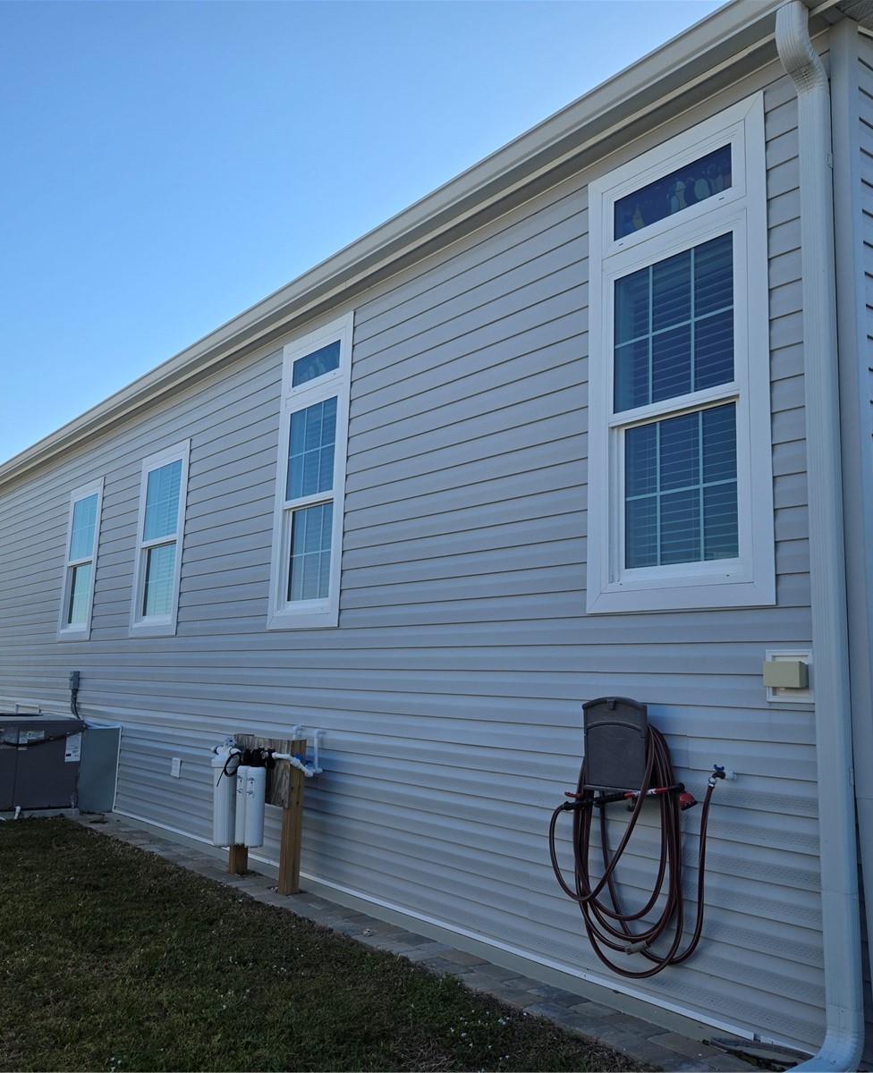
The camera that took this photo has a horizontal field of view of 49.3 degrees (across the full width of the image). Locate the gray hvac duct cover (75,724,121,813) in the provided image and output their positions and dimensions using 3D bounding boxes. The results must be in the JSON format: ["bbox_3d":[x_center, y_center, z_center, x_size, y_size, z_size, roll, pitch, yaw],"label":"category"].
[{"bbox_3d":[-3.311,2.155,8.968,0.304,0.771,0.848,8,-11,-37],"label":"gray hvac duct cover"}]

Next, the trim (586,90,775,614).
[{"bbox_3d":[1.022,-0.728,4.125,0.090,2.106,0.950,8,-11,-37],"label":"trim"}]

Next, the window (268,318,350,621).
[{"bbox_3d":[-0.861,-0.405,6.524,0.090,2.090,0.947,8,-11,-37],"label":"window"}]

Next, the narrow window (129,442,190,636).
[{"bbox_3d":[-2.481,0.058,8.554,0.090,1.699,1.101,8,-11,-37],"label":"narrow window"}]

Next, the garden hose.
[{"bbox_3d":[0.788,1.211,3.856,0.224,1.091,0.797,8,-11,-37],"label":"garden hose"}]

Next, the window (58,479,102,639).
[{"bbox_3d":[-3.831,0.292,10.274,0.090,1.683,1.088,8,-11,-37],"label":"window"}]

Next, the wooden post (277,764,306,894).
[{"bbox_3d":[-0.906,1.792,6.039,0.090,0.890,0.090,8,-11,-37],"label":"wooden post"}]

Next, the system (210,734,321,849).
[{"bbox_3d":[-1.156,1.659,6.206,0.288,0.656,1.040,8,-11,-37],"label":"system"}]

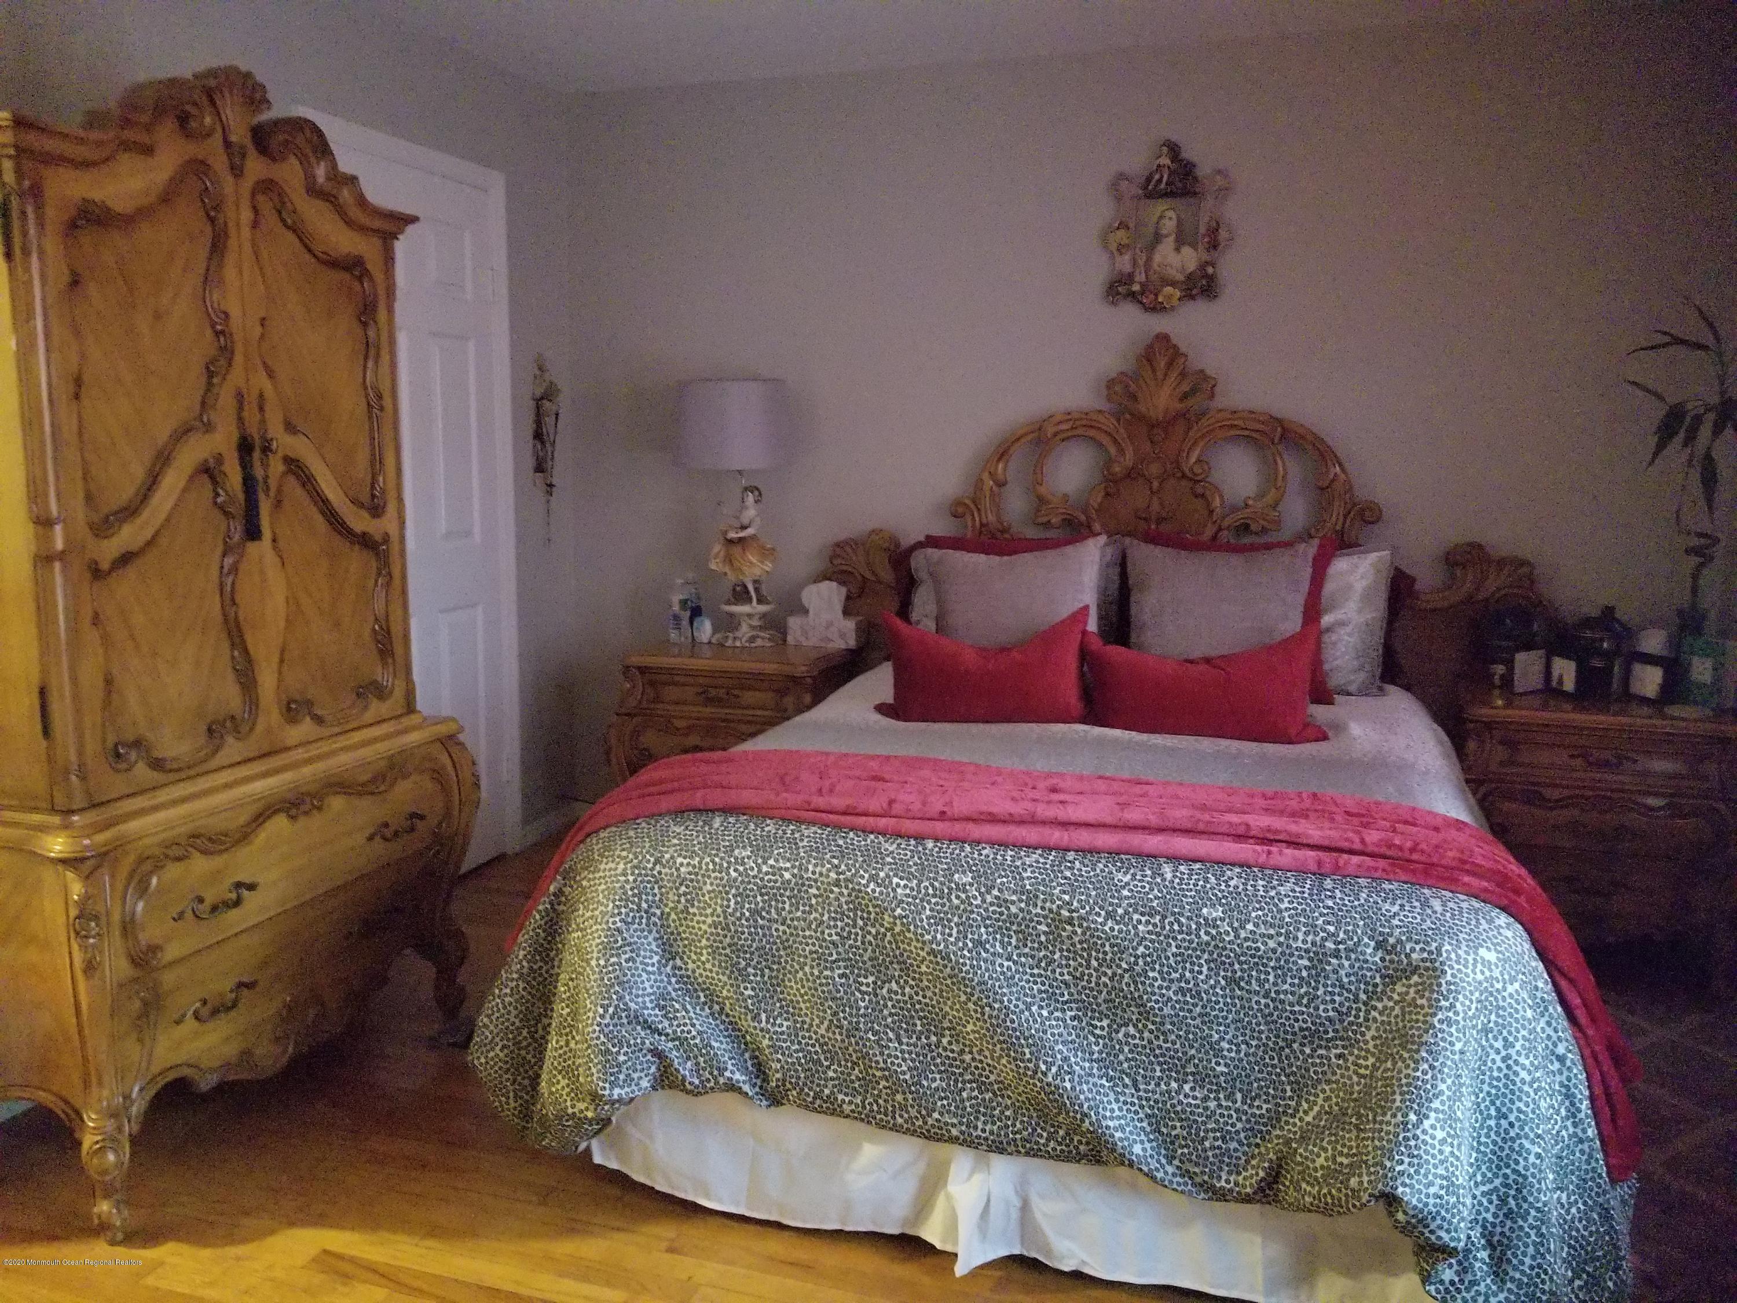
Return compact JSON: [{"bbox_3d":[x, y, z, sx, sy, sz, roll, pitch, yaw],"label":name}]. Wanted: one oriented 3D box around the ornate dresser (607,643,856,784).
[{"bbox_3d":[-0.353,0.353,3.925,0.670,0.695,0.480,3,9,17],"label":"ornate dresser"}]

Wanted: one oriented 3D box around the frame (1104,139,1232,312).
[{"bbox_3d":[0.842,-1.203,3.689,0.355,0.480,0.060,3,9,17],"label":"frame"}]

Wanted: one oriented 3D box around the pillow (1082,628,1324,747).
[{"bbox_3d":[0.784,0.065,3.031,0.530,0.285,0.140,3,-11,17],"label":"pillow"}]

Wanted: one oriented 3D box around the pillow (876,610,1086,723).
[{"bbox_3d":[0.279,0.030,3.189,0.500,0.285,0.140,2,-12,9],"label":"pillow"}]

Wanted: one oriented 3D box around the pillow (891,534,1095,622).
[{"bbox_3d":[0.377,-0.093,3.426,0.490,0.450,0.150,3,-9,17],"label":"pillow"}]

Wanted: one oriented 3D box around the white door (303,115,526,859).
[{"bbox_3d":[-1.260,-0.341,3.685,0.070,2.110,0.890,3,9,17],"label":"white door"}]

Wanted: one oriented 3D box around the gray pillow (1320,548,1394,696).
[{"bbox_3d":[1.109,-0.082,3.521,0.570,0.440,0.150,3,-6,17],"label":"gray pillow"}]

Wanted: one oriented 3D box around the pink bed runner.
[{"bbox_3d":[0.330,0.490,2.315,1.800,0.470,0.580,3,9,17],"label":"pink bed runner"}]

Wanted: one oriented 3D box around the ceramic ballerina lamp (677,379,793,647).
[{"bbox_3d":[-0.403,-0.419,3.992,0.360,0.810,0.360,1,8,0],"label":"ceramic ballerina lamp"}]

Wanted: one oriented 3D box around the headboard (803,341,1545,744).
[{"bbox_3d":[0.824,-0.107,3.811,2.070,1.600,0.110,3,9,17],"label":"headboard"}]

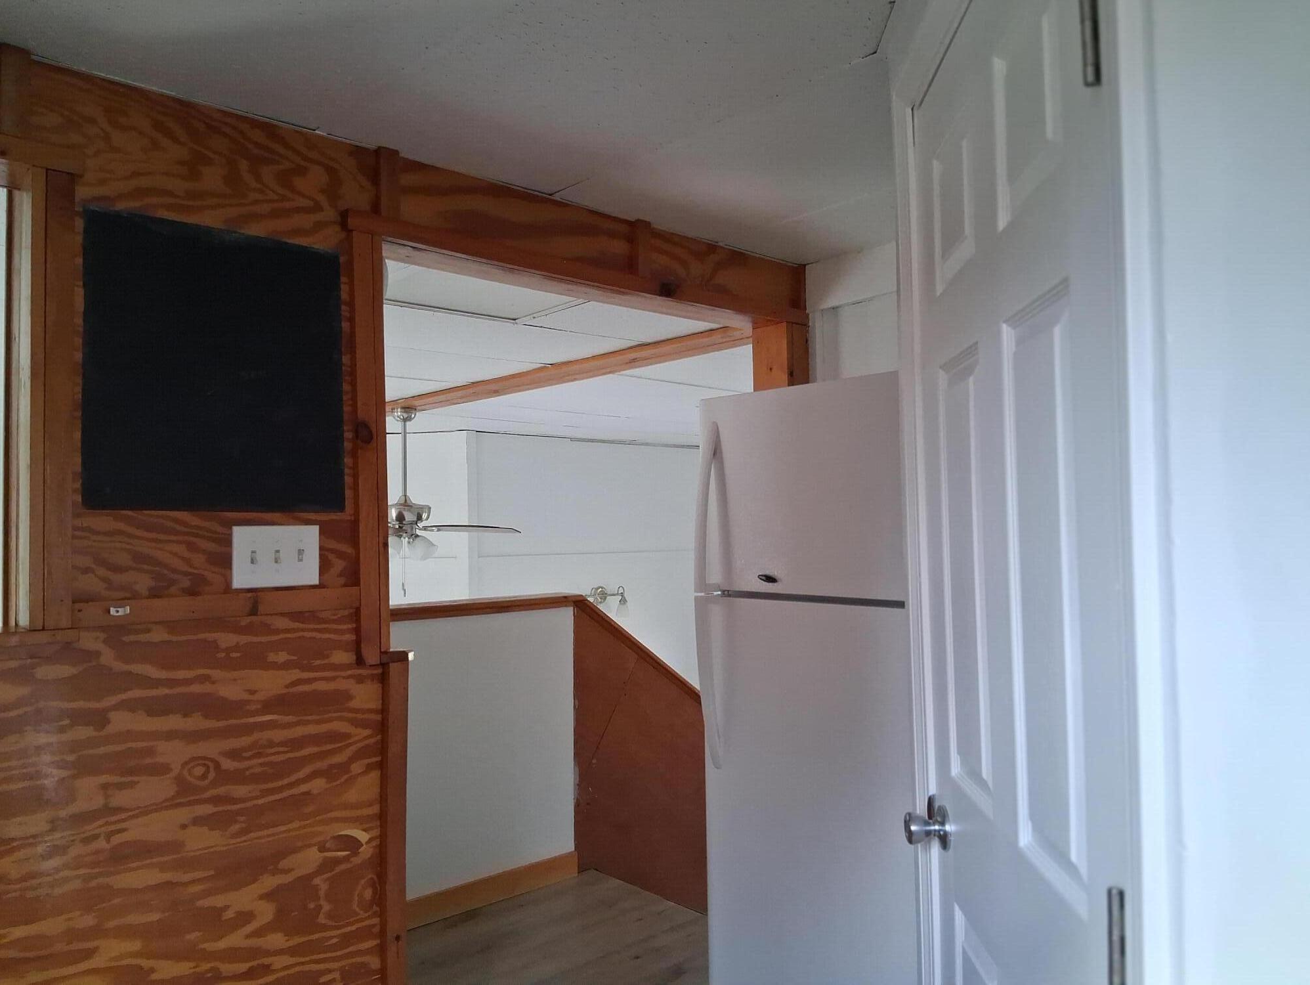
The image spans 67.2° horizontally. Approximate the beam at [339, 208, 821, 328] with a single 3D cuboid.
[{"bbox_3d":[-0.090,-0.549,2.563,1.518,0.043,0.036,1,-3,-43],"label":"beam"}]

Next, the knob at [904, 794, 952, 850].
[{"bbox_3d":[0.403,0.500,1.469,0.061,0.066,0.065,-1,-2,3],"label":"knob"}]

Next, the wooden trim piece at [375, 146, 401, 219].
[{"bbox_3d":[-0.574,-0.661,2.124,0.043,0.151,0.020,1,-3,-43],"label":"wooden trim piece"}]

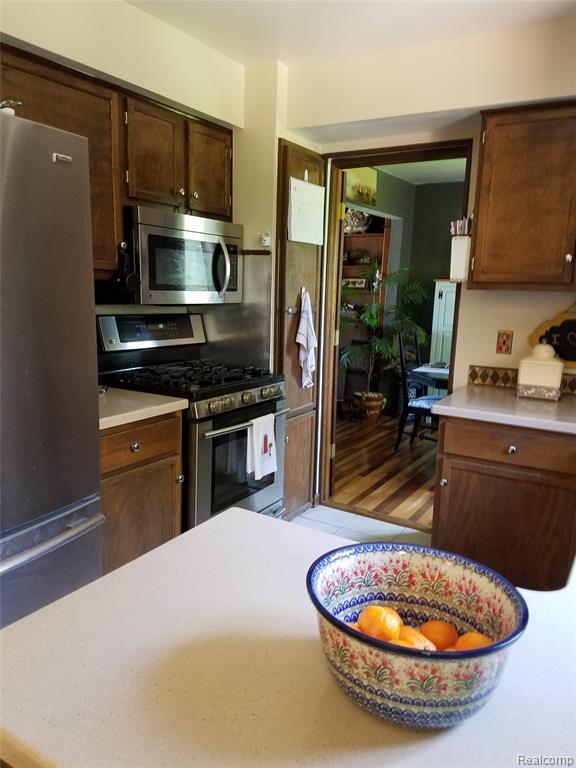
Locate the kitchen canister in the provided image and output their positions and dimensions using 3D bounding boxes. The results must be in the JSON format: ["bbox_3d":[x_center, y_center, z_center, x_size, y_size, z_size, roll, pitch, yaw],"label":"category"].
[{"bbox_3d":[1.245,-0.070,2.812,0.173,0.279,0.168,8,12,31],"label":"kitchen canister"}]

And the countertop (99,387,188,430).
[{"bbox_3d":[-0.875,0.091,2.463,0.646,0.038,0.610,8,12,31],"label":"countertop"}]

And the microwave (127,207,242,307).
[{"bbox_3d":[-0.606,-0.637,2.984,0.398,0.428,0.761,8,12,31],"label":"microwave"}]

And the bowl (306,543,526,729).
[{"bbox_3d":[0.164,0.331,0.761,0.274,0.129,0.274,2,10,0],"label":"bowl"}]

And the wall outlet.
[{"bbox_3d":[1.136,-0.217,3.018,0.073,0.118,0.008,8,12,31],"label":"wall outlet"}]

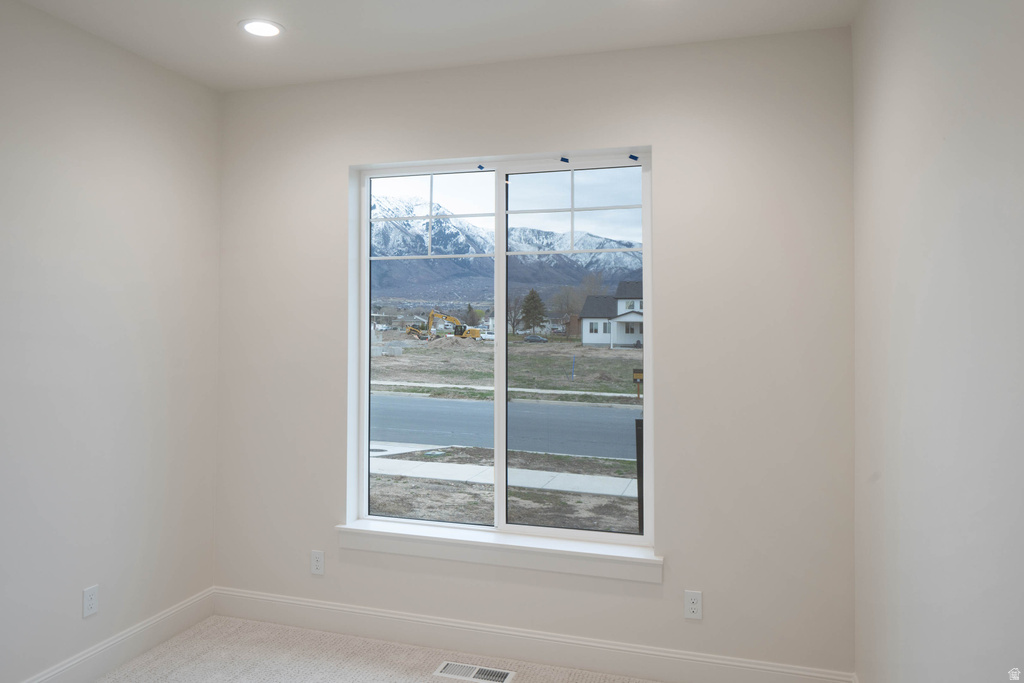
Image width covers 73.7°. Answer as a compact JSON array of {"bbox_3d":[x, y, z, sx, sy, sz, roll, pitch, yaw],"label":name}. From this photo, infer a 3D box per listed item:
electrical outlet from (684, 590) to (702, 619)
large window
[{"bbox_3d":[0.771,1.123,2.899,0.072,0.117,0.012,0,-1,17],"label":"electrical outlet"},{"bbox_3d":[-0.065,0.029,3.315,1.479,1.779,0.080,0,-1,17],"label":"large window"}]

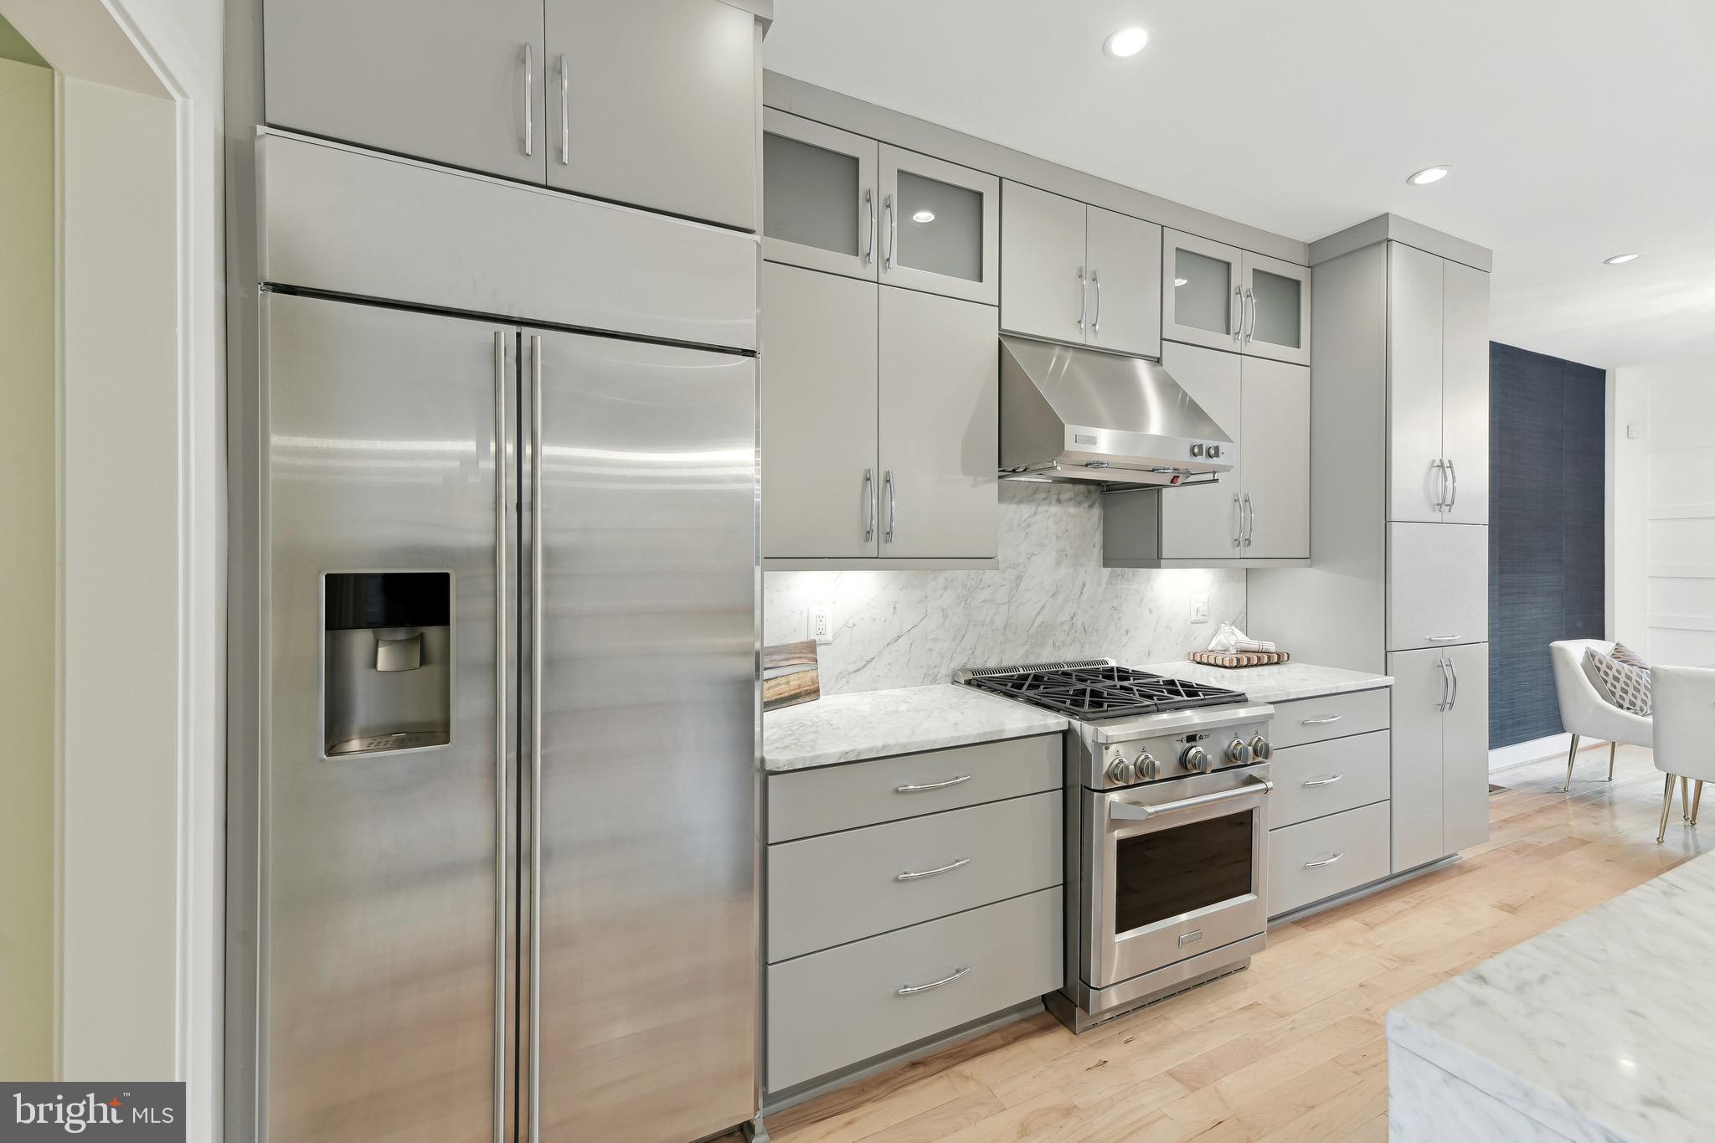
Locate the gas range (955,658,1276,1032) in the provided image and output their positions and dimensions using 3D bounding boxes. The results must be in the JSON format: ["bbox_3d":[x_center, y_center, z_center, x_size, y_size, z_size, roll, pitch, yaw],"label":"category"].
[{"bbox_3d":[0.879,0.861,2.326,0.763,0.967,0.770,0,1,-25],"label":"gas range"}]

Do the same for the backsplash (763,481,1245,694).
[{"bbox_3d":[0.708,0.029,2.677,2.559,0.782,0.026,0,1,-25],"label":"backsplash"}]

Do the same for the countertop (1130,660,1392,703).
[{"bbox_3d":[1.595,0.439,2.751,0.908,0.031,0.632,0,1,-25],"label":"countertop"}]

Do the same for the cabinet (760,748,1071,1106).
[{"bbox_3d":[0.071,0.875,2.047,0.903,0.812,0.609,0,1,-25],"label":"cabinet"}]

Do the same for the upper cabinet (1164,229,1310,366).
[{"bbox_3d":[1.516,-1.112,2.883,0.909,0.429,0.308,0,1,-25],"label":"upper cabinet"}]

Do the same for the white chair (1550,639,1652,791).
[{"bbox_3d":[4.511,0.859,3.842,0.613,0.879,0.613,0,1,-25],"label":"white chair"}]

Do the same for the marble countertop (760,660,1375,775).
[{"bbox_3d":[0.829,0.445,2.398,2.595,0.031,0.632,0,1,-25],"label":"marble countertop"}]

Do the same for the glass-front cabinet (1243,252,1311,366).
[{"bbox_3d":[1.724,-1.114,2.979,0.451,0.429,0.308,0,1,-25],"label":"glass-front cabinet"}]

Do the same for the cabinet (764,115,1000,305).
[{"bbox_3d":[0.004,-1.102,2.171,0.900,0.443,0.302,0,1,-25],"label":"cabinet"}]

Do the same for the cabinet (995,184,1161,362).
[{"bbox_3d":[0.757,-1.069,2.534,0.760,0.503,0.308,0,1,-25],"label":"cabinet"}]

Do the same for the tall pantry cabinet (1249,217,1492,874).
[{"bbox_3d":[2.356,-0.075,3.100,0.785,2.697,0.618,0,1,-25],"label":"tall pantry cabinet"}]

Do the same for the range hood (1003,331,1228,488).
[{"bbox_3d":[0.826,-0.565,2.396,0.761,0.469,0.596,0,1,-25],"label":"range hood"}]

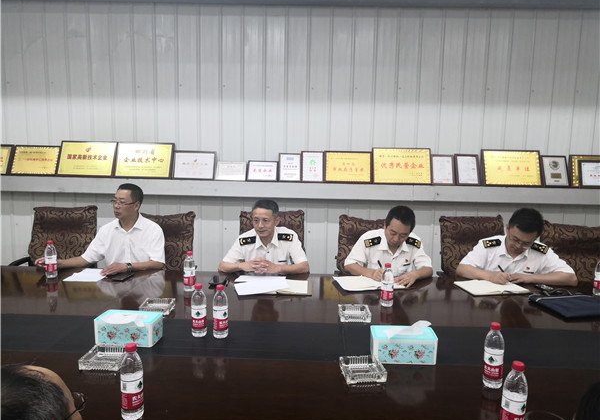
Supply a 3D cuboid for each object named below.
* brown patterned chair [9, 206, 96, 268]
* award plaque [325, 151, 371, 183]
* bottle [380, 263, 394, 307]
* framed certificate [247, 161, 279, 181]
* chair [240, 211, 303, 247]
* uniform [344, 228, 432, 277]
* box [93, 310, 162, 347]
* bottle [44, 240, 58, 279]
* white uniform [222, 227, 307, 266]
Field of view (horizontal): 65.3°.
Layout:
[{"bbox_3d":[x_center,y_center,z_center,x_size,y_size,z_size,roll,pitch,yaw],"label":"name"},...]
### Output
[{"bbox_3d":[-1.900,0.551,3.622,0.630,1.075,0.690,0,8,-9],"label":"brown patterned chair"},{"bbox_3d":[0.513,-0.444,4.937,0.500,0.350,0.025,1,-14,2],"label":"award plaque"},{"bbox_3d":[0.478,0.409,2.547,0.065,0.232,0.065,1,8,2],"label":"bottle"},{"bbox_3d":[-0.377,-0.390,4.738,0.315,0.220,0.025,1,-16,1],"label":"framed certificate"},{"bbox_3d":[-0.207,0.575,3.639,0.630,1.090,0.690,0,8,-6],"label":"chair"},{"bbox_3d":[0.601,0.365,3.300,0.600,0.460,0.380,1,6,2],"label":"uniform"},{"bbox_3d":[-0.710,0.497,1.955,0.242,0.101,0.123,2,6,6],"label":"box"},{"bbox_3d":[-1.575,0.313,2.960,0.065,0.232,0.065,1,8,2],"label":"bottle"},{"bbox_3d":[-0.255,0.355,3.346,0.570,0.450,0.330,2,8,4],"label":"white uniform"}]

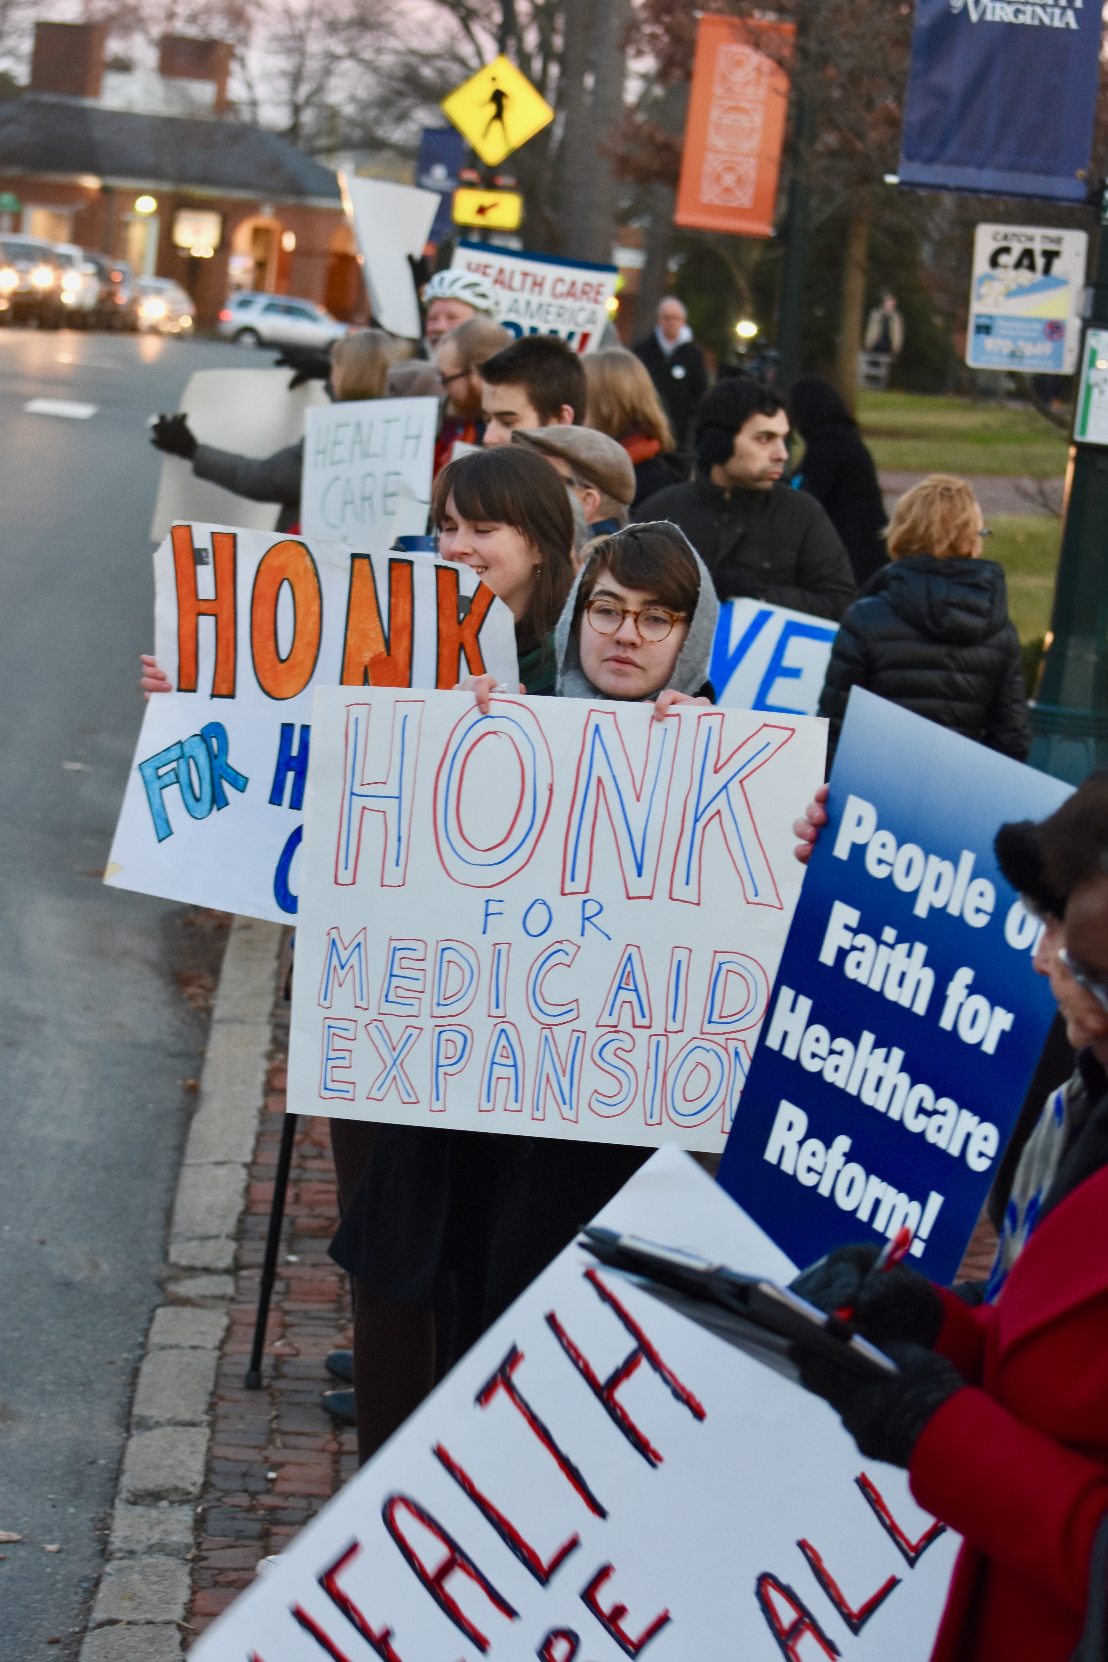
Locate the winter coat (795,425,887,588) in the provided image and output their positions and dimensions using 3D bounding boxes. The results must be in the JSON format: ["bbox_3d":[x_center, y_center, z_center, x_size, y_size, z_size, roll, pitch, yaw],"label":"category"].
[{"bbox_3d":[1.059,-1.076,18.300,0.380,0.950,0.480,6,7,14],"label":"winter coat"}]

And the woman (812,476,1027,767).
[{"bbox_3d":[0.690,0.108,9.592,0.460,1.635,0.360,6,7,8],"label":"woman"}]

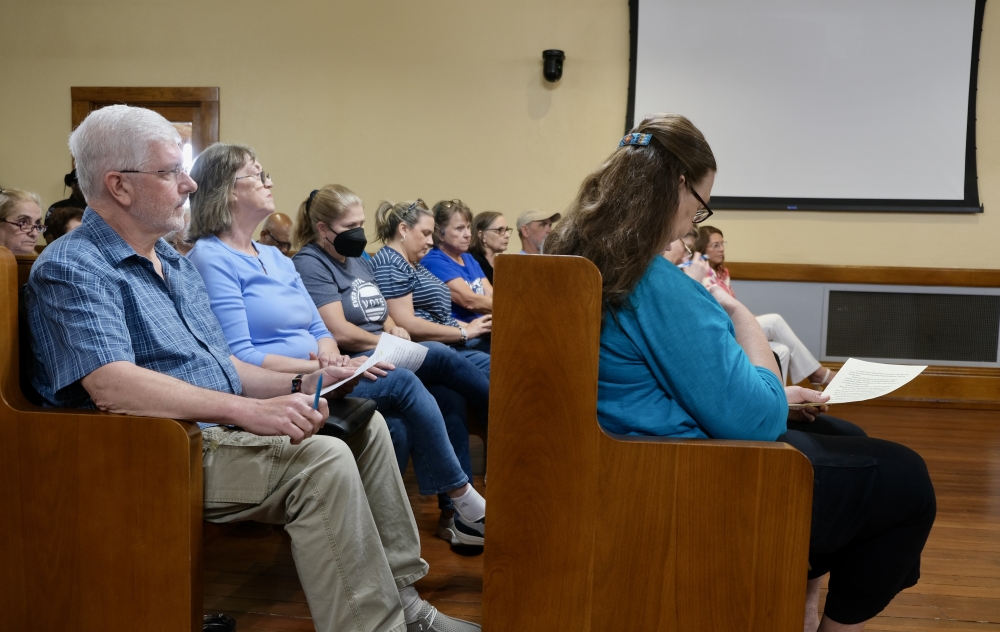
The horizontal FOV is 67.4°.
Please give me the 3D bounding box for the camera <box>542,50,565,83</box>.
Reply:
[{"bbox_3d":[0.385,-1.797,5.400,0.160,0.240,0.170,1,3,0],"label":"camera"}]

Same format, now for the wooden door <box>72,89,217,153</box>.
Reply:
[{"bbox_3d":[-2.788,-0.644,5.864,1.200,2.255,0.120,2,3,5],"label":"wooden door"}]

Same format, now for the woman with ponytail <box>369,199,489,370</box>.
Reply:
[{"bbox_3d":[-0.170,0.135,3.150,0.820,1.240,0.520,2,3,14],"label":"woman with ponytail"}]

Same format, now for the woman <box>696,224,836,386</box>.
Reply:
[{"bbox_3d":[1.625,0.063,4.597,0.930,1.220,0.500,3,4,20],"label":"woman"}]

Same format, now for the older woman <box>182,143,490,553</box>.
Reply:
[{"bbox_3d":[-0.479,0.127,2.327,0.930,1.250,0.520,2,3,13],"label":"older woman"}]

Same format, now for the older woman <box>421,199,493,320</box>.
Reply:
[{"bbox_3d":[-0.031,0.085,3.449,0.820,1.225,0.500,3,4,25],"label":"older woman"}]

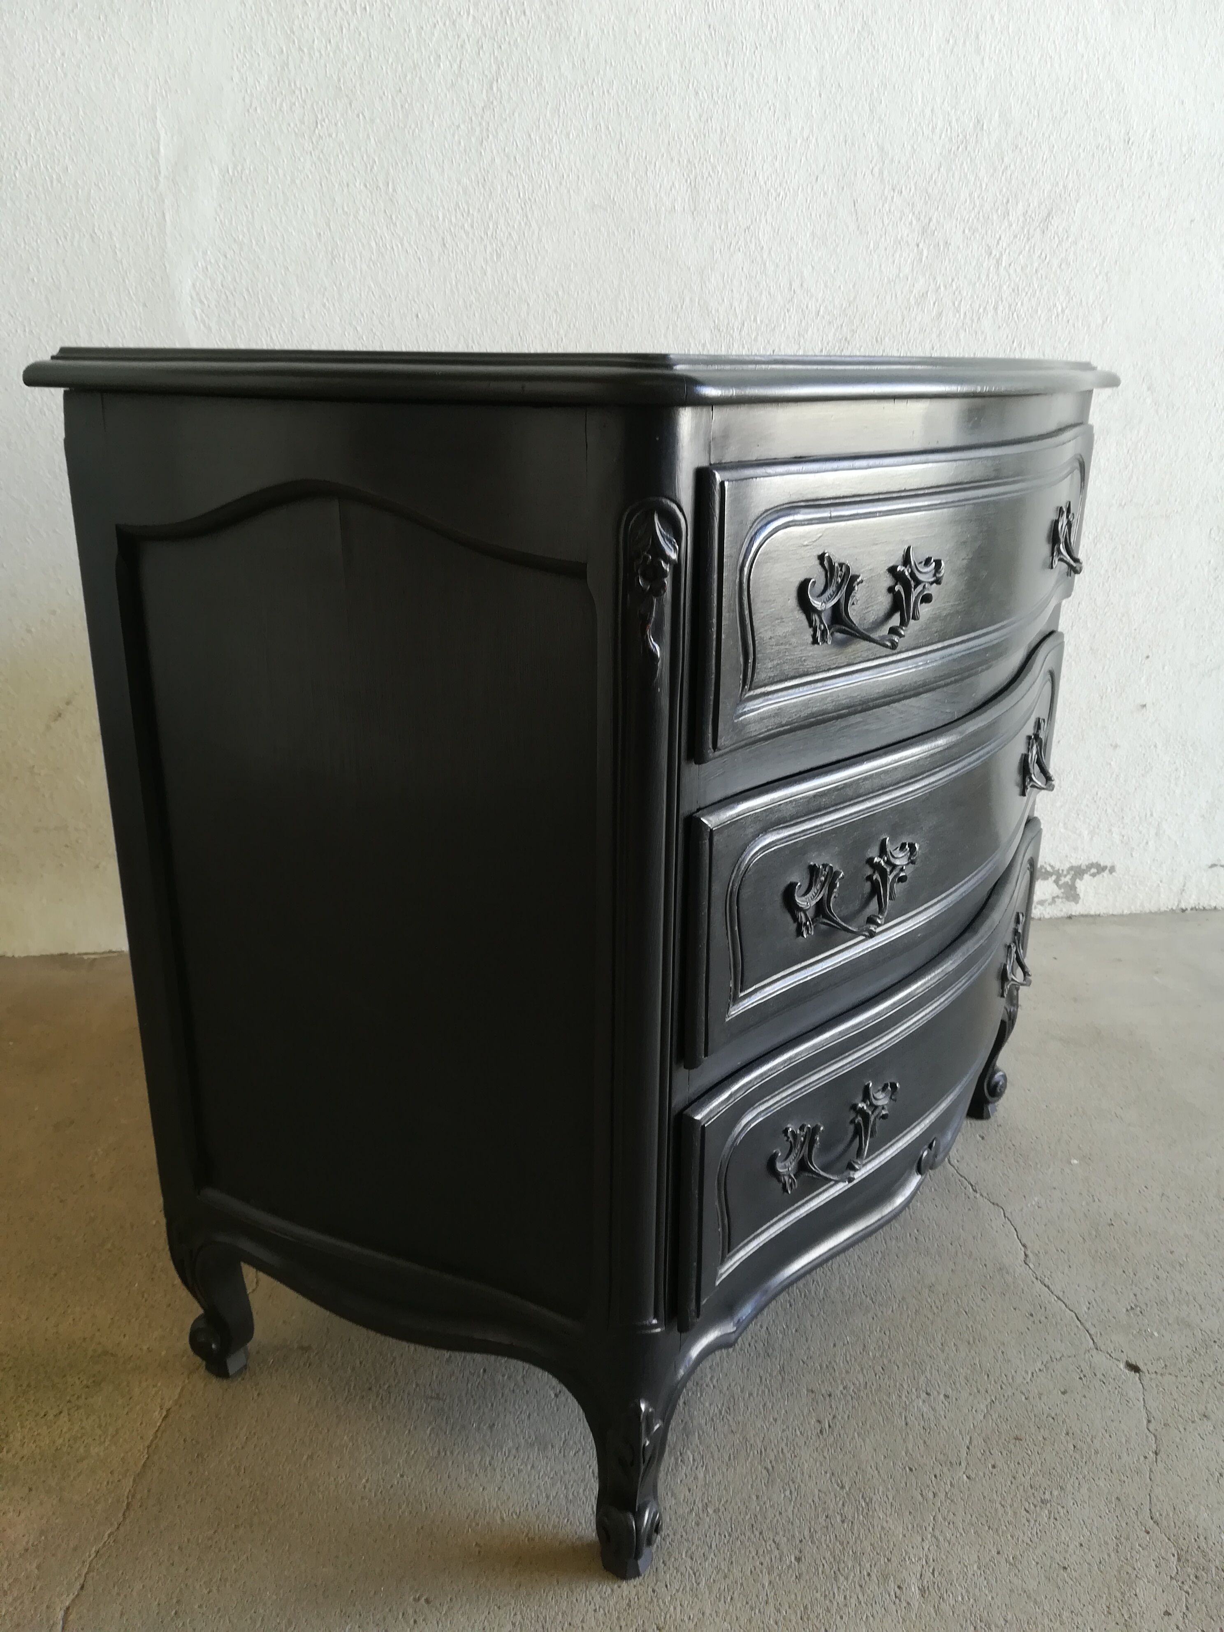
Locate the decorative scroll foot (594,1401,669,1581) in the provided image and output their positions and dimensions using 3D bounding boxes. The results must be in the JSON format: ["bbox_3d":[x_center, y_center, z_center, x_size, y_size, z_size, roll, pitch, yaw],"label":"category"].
[{"bbox_3d":[0.013,0.470,0.869,0.054,0.167,0.061,-4,21,-11],"label":"decorative scroll foot"}]

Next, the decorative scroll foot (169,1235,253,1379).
[{"bbox_3d":[-0.339,0.416,1.047,0.061,0.136,0.050,-4,21,-11],"label":"decorative scroll foot"}]

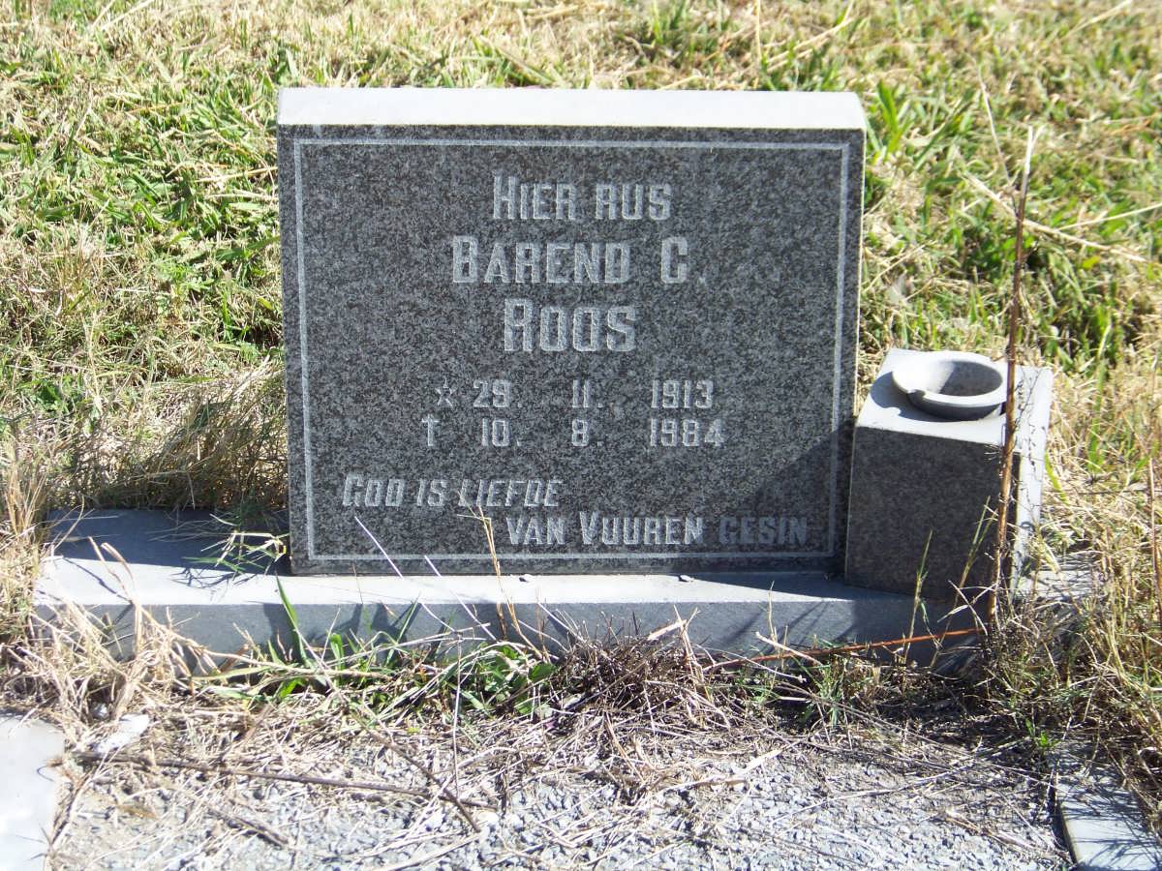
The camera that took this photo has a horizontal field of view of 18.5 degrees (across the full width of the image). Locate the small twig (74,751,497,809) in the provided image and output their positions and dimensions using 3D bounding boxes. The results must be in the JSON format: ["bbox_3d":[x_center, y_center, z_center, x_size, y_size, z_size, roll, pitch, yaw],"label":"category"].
[{"bbox_3d":[-0.253,0.294,3.024,0.371,0.009,0.012,6,28,11],"label":"small twig"}]

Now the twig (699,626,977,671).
[{"bbox_3d":[0.230,0.190,3.150,0.243,0.009,0.010,-8,27,3],"label":"twig"}]

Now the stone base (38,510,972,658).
[{"bbox_3d":[-0.019,0.142,3.247,0.933,0.078,0.178,0,27,-1],"label":"stone base"}]

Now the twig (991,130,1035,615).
[{"bbox_3d":[0.367,-0.044,3.024,0.014,0.470,0.014,0,27,-1],"label":"twig"}]

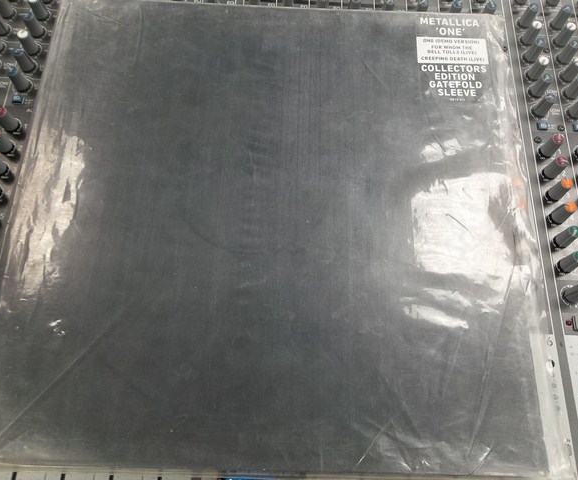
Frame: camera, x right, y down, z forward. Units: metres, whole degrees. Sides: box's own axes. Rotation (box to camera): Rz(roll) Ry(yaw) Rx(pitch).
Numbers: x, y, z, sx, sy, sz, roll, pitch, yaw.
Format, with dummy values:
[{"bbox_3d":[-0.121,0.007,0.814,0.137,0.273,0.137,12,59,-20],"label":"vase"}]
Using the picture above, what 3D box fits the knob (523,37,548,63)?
[{"bbox_3d":[0.187,-0.145,0.380,0.011,0.016,0.011,1,69,-2],"label":"knob"}]

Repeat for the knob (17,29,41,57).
[{"bbox_3d":[-0.192,-0.145,0.366,0.011,0.015,0.011,8,69,1],"label":"knob"}]

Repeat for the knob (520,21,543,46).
[{"bbox_3d":[0.188,-0.160,0.386,0.011,0.016,0.011,1,69,-2],"label":"knob"}]

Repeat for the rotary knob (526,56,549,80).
[{"bbox_3d":[0.186,-0.129,0.373,0.011,0.015,0.011,16,69,4],"label":"rotary knob"}]

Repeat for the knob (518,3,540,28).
[{"bbox_3d":[0.189,-0.177,0.392,0.011,0.016,0.011,1,69,-2],"label":"knob"}]

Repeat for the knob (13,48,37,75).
[{"bbox_3d":[-0.188,-0.128,0.353,0.012,0.016,0.012,-15,70,-8],"label":"knob"}]

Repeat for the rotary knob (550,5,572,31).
[{"bbox_3d":[0.210,-0.172,0.384,0.012,0.016,0.012,1,69,-2],"label":"rotary knob"}]

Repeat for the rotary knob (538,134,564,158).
[{"bbox_3d":[0.185,-0.067,0.350,0.011,0.016,0.011,9,69,1],"label":"rotary knob"}]

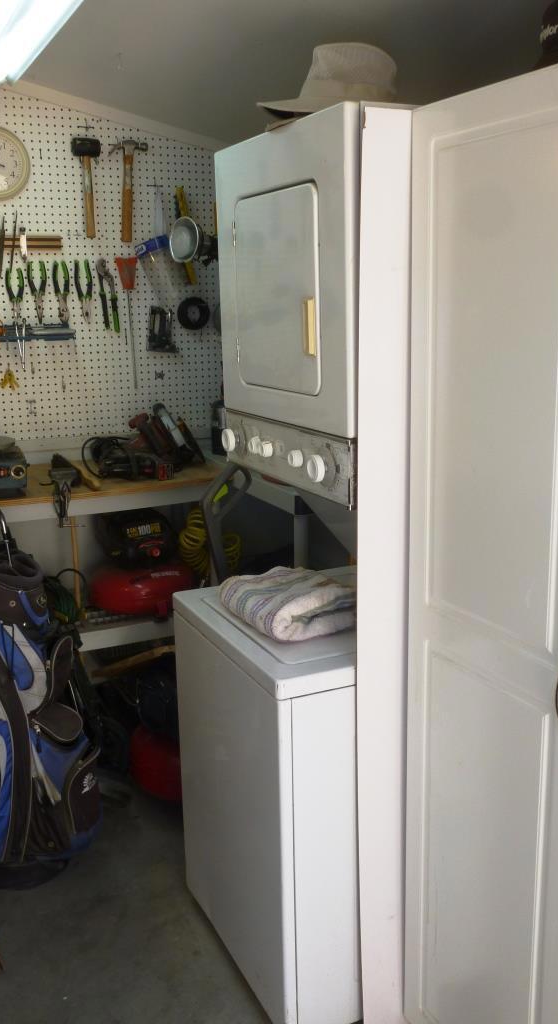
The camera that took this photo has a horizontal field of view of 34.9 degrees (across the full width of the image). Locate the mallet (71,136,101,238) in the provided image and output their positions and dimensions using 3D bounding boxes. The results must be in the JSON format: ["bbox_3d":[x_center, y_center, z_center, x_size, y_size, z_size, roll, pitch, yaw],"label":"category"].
[{"bbox_3d":[-0.627,-1.065,2.922,0.090,0.318,0.060,-7,14,-23],"label":"mallet"}]

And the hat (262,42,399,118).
[{"bbox_3d":[0.127,-0.824,1.690,0.340,0.130,0.320,-5,14,-17],"label":"hat"}]

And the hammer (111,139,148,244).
[{"bbox_3d":[-0.505,-1.076,2.976,0.133,0.328,0.032,-7,14,-23],"label":"hammer"}]

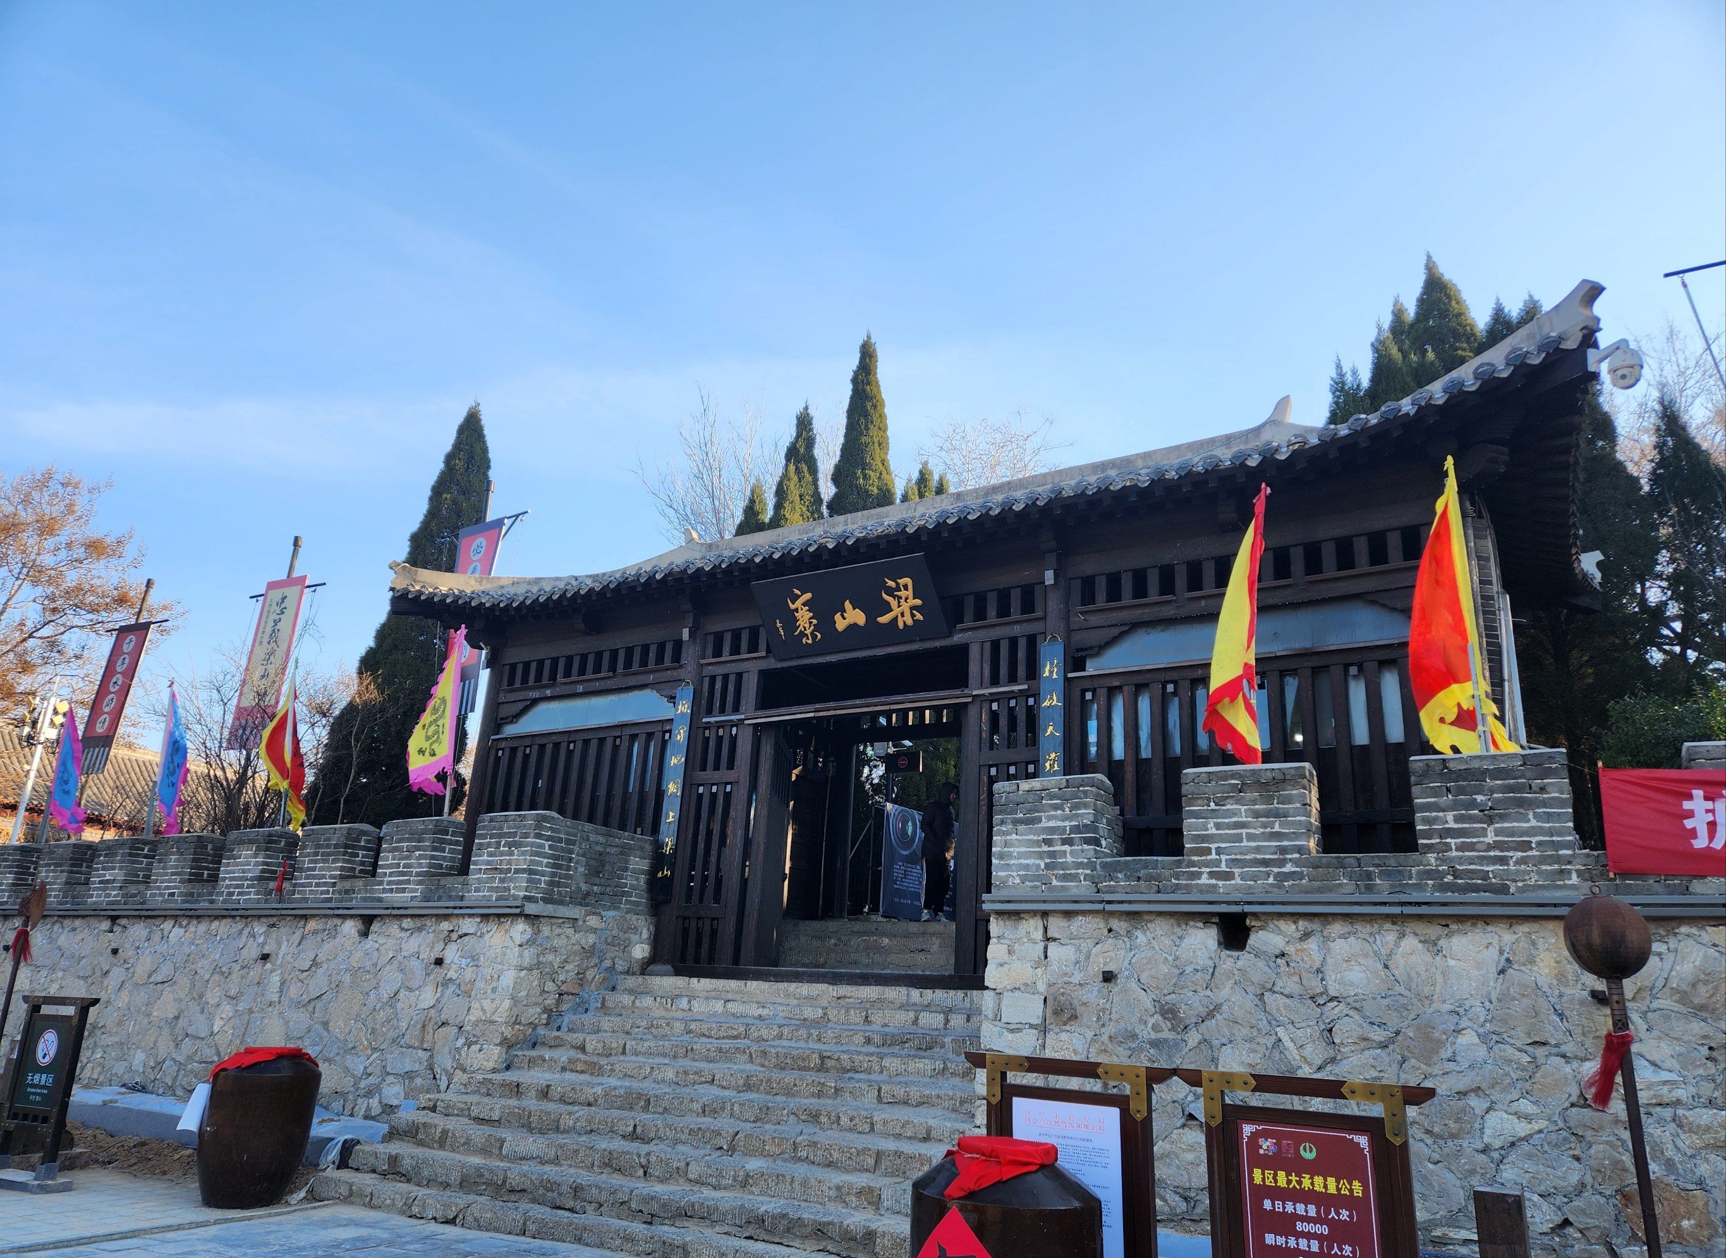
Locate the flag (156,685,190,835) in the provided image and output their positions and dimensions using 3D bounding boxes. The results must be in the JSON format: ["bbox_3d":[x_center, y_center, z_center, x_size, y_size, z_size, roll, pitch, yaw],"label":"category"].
[{"bbox_3d":[-9.076,1.681,15.063,0.430,1.980,0.260,15,-22,-29],"label":"flag"}]

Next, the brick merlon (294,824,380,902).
[{"bbox_3d":[-5.941,2.666,12.905,0.808,0.808,0.408,-8,-22,30],"label":"brick merlon"}]

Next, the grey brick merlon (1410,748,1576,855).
[{"bbox_3d":[3.862,1.084,7.033,0.829,0.562,0.400,-8,-22,30],"label":"grey brick merlon"}]

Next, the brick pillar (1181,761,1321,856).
[{"bbox_3d":[2.634,1.276,7.777,0.810,0.600,0.410,-8,-22,29],"label":"brick pillar"}]

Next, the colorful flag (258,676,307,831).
[{"bbox_3d":[-7.100,1.509,14.027,0.500,1.899,0.250,13,-21,-25],"label":"colorful flag"}]

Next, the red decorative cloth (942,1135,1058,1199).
[{"bbox_3d":[0.527,2.071,4.420,0.440,0.200,0.440,1,-19,8],"label":"red decorative cloth"}]

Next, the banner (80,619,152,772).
[{"bbox_3d":[-16.069,1.484,24.649,1.284,3.312,0.080,-8,-22,30],"label":"banner"}]

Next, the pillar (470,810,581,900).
[{"bbox_3d":[-3.312,2.250,11.115,0.770,0.830,0.500,-8,-22,29],"label":"pillar"}]

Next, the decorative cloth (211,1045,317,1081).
[{"bbox_3d":[-4.511,3.263,8.682,0.720,0.200,0.580,12,-21,-23],"label":"decorative cloth"}]

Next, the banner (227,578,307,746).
[{"bbox_3d":[-10.945,0.645,21.038,1.305,3.222,0.060,-8,-22,30],"label":"banner"}]

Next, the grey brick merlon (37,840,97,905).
[{"bbox_3d":[-11.096,3.394,15.989,0.808,0.808,0.408,-8,-22,30],"label":"grey brick merlon"}]

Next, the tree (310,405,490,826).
[{"bbox_3d":[-7.245,0.231,19.200,2.400,9.100,2.400,11,-21,-20],"label":"tree"}]

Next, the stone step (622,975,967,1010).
[{"bbox_3d":[-0.534,3.438,10.782,4.505,0.185,0.339,-8,-22,30],"label":"stone step"}]

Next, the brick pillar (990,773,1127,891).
[{"bbox_3d":[1.411,1.556,8.444,0.770,0.830,0.450,-8,-22,29],"label":"brick pillar"}]

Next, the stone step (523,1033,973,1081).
[{"bbox_3d":[-0.902,3.508,9.429,4.500,0.170,0.330,-8,-22,29],"label":"stone step"}]

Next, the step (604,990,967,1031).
[{"bbox_3d":[-0.783,3.458,10.319,3.958,0.180,0.310,-8,-22,30],"label":"step"}]

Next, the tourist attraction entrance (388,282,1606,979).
[{"bbox_3d":[0.920,0.957,13.107,13.206,6.160,5.544,-8,-22,30],"label":"tourist attraction entrance"}]

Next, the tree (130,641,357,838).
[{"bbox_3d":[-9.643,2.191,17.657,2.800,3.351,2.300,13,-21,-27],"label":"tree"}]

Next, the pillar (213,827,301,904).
[{"bbox_3d":[-7.026,2.791,13.323,0.756,0.806,0.400,-8,-22,30],"label":"pillar"}]

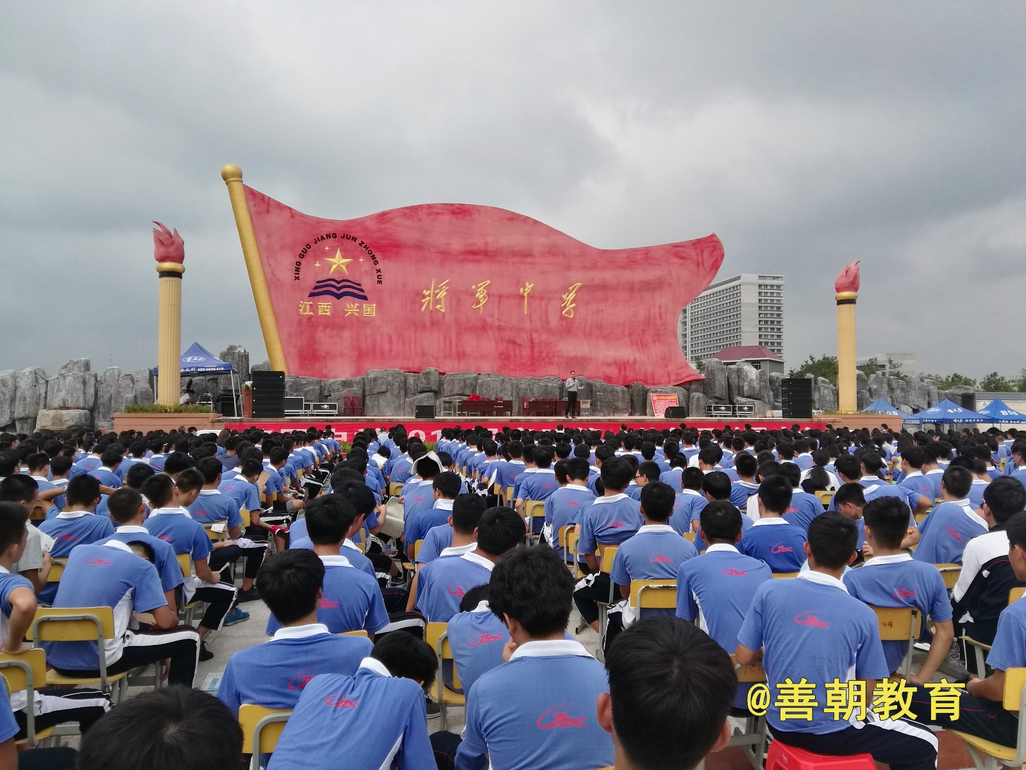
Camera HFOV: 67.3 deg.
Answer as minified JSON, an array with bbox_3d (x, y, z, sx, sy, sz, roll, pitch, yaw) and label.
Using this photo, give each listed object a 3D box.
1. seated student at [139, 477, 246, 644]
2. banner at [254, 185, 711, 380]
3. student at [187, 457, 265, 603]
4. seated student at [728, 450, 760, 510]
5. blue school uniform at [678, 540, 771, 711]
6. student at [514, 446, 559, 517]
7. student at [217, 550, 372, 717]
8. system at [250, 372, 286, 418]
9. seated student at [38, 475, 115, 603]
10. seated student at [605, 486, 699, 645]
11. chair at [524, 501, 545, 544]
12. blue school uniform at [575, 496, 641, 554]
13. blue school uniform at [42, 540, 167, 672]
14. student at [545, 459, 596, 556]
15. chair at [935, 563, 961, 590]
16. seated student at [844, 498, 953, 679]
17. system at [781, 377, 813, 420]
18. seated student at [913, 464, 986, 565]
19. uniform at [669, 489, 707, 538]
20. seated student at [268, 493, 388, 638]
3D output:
[{"bbox_3d":[-2.033,1.170,4.880,0.500,1.270,0.780,0,-2,14],"label":"seated student"},{"bbox_3d":[-0.615,-4.222,36.364,22.900,8.900,1.300,0,-2,-12],"label":"banner"},{"bbox_3d":[-2.270,1.202,6.180,0.480,1.270,0.820,0,-2,5],"label":"student"},{"bbox_3d":[2.040,1.224,6.850,0.460,1.260,0.820,0,-2,6],"label":"seated student"},{"bbox_3d":[0.892,1.006,3.330,0.450,0.640,0.320,0,-2,-4],"label":"blue school uniform"},{"bbox_3d":[0.260,1.242,7.150,0.480,1.270,0.760,0,-2,-3],"label":"student"},{"bbox_3d":[-0.651,1.109,2.460,0.500,1.240,0.760,0,-2,-2],"label":"student"},{"bbox_3d":[-8.753,0.358,27.800,1.120,1.670,0.650,0,-2,-7],"label":"system"},{"bbox_3d":[-2.290,1.106,4.150,0.520,1.270,0.780,0,-2,-5],"label":"seated student"},{"bbox_3d":[0.690,1.105,4.050,0.550,1.250,0.800,0,-2,-6],"label":"seated student"},{"bbox_3d":[0.280,1.483,7.270,0.390,0.790,0.450,0,-2,-8],"label":"chair"},{"bbox_3d":[0.649,0.961,5.050,0.440,0.480,0.320,0,-2,-8],"label":"blue school uniform"},{"bbox_3d":[-1.920,1.031,3.630,0.480,0.570,0.460,0,-2,12],"label":"blue school uniform"},{"bbox_3d":[0.525,1.206,6.300,0.460,1.260,0.820,-1,-2,12],"label":"student"},{"bbox_3d":[2.503,1.404,4.520,0.400,0.780,0.460,0,-2,-2],"label":"chair"},{"bbox_3d":[1.665,1.121,3.500,0.500,1.280,0.780,0,-2,5],"label":"seated student"},{"bbox_3d":[10.988,0.527,29.800,1.050,1.520,0.540,0,-2,-13],"label":"system"},{"bbox_3d":[2.380,1.097,4.450,0.520,1.280,0.780,0,-2,-7],"label":"seated student"},{"bbox_3d":[1.301,1.051,5.700,0.430,0.600,0.340,-1,-2,20],"label":"uniform"},{"bbox_3d":[-0.700,1.062,3.080,0.550,1.290,0.800,0,-2,7],"label":"seated student"}]

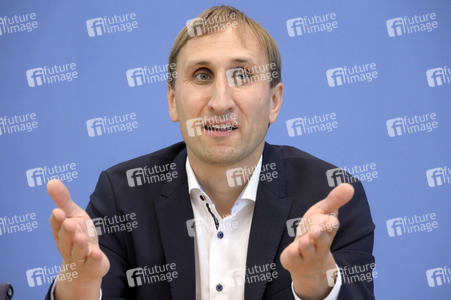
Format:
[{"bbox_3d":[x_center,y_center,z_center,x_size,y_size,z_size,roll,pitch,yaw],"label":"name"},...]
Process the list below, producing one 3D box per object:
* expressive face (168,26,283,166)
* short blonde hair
[{"bbox_3d":[0.000,-0.085,2.655,0.176,0.212,0.150,0,-5,3],"label":"expressive face"},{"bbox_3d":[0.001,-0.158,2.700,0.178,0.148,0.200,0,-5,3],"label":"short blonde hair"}]

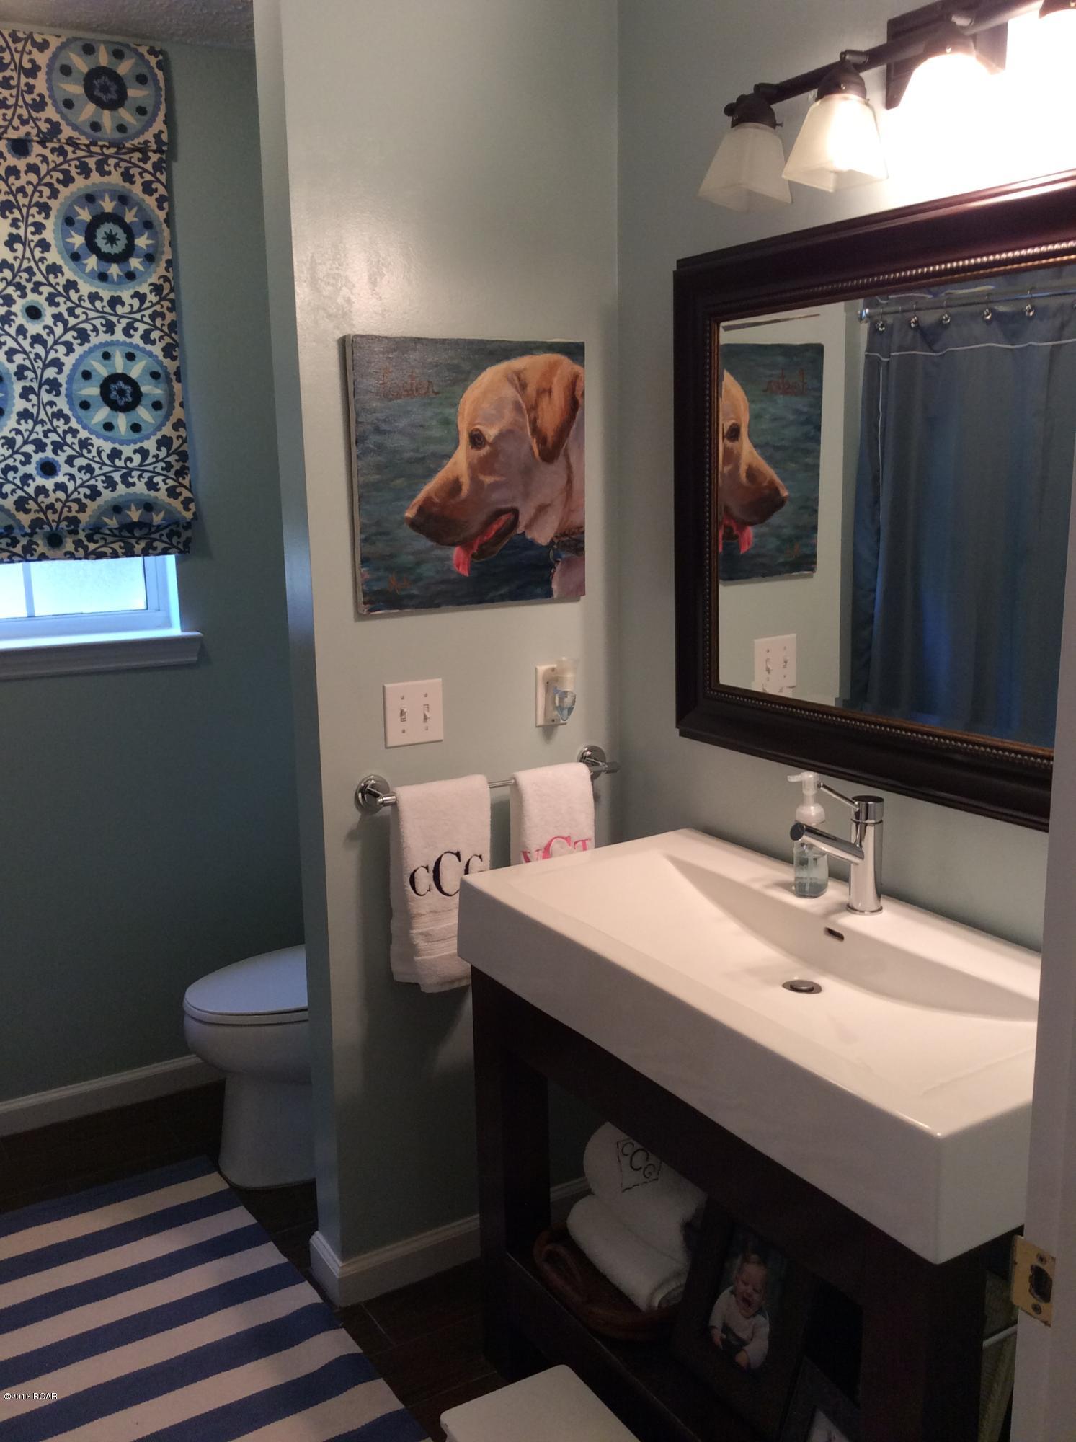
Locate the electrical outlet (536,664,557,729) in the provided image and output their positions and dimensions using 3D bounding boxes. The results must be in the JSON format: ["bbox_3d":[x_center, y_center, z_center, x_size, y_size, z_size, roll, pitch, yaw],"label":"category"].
[{"bbox_3d":[0.029,-0.047,2.539,0.070,0.114,0.010,-7,13,-30],"label":"electrical outlet"}]

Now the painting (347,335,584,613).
[{"bbox_3d":[-0.115,-0.441,2.370,0.458,0.458,0.029,-7,13,-30],"label":"painting"}]

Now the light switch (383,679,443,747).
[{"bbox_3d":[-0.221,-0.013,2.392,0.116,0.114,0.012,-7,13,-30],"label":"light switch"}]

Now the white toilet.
[{"bbox_3d":[-0.448,0.607,3.060,0.735,0.755,0.430,-7,13,-30],"label":"white toilet"}]

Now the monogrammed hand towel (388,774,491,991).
[{"bbox_3d":[-0.167,0.286,2.388,0.177,0.372,0.095,-7,13,-30],"label":"monogrammed hand towel"}]

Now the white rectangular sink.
[{"bbox_3d":[0.344,0.374,1.884,0.488,0.140,1.025,-7,13,-30],"label":"white rectangular sink"}]

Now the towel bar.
[{"bbox_3d":[-0.075,0.111,2.466,0.533,0.068,0.076,-7,13,-30],"label":"towel bar"}]

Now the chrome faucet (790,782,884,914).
[{"bbox_3d":[0.440,0.187,1.945,0.179,0.205,0.056,-7,13,-30],"label":"chrome faucet"}]

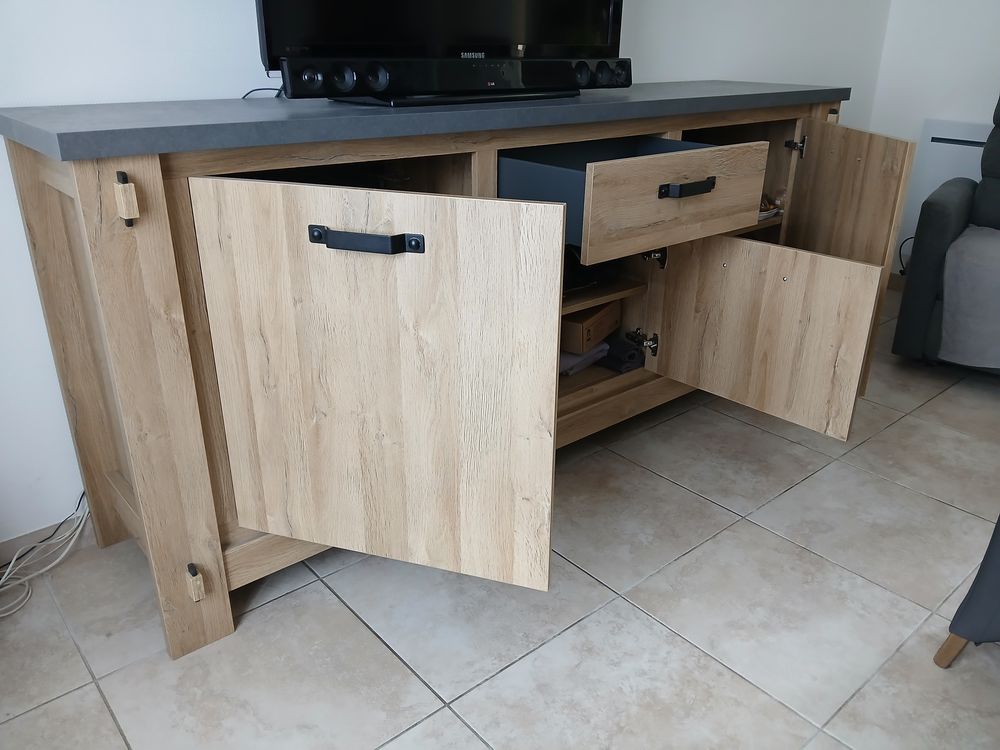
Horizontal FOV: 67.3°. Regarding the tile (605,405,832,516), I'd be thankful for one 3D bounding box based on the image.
[{"bbox_3d":[0.628,0.231,2.144,0.450,0.010,0.446,-18,29,-37],"label":"tile"}]

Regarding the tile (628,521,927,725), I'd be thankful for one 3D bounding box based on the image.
[{"bbox_3d":[0.571,0.480,1.560,0.450,0.010,0.446,-18,29,-37],"label":"tile"}]

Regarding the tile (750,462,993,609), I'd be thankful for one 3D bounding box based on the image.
[{"bbox_3d":[0.917,0.367,1.830,0.450,0.010,0.446,-18,29,-37],"label":"tile"}]

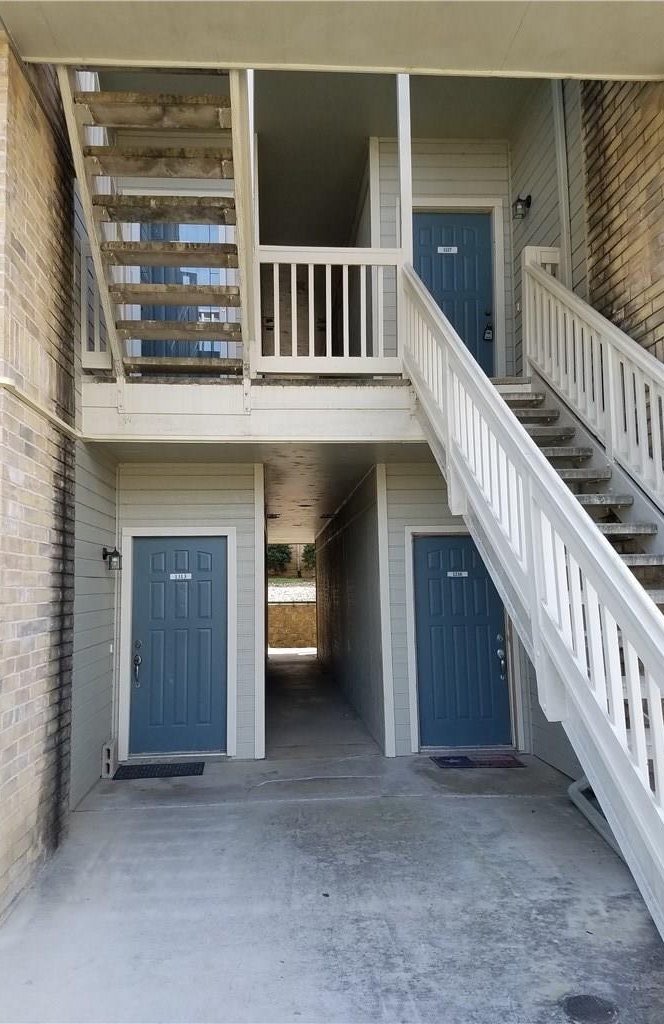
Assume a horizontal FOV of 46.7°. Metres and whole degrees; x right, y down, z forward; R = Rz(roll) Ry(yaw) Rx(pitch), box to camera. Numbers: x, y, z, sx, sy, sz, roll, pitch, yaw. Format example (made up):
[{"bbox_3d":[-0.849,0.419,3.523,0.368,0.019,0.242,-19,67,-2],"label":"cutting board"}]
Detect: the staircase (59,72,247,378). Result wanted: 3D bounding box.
[{"bbox_3d":[-1.143,-1.944,5.359,1.064,1.580,2.020,0,-6,-4],"label":"staircase"}]

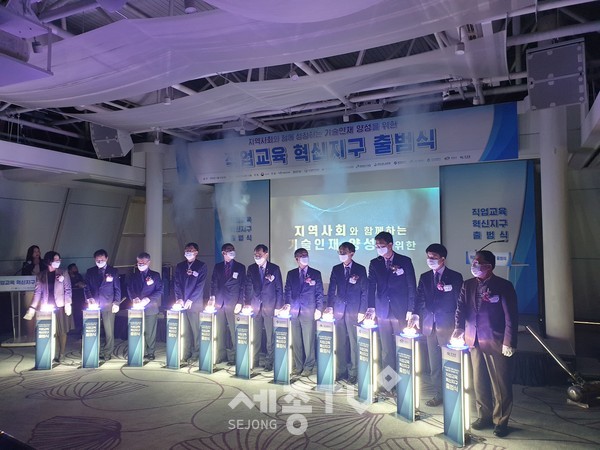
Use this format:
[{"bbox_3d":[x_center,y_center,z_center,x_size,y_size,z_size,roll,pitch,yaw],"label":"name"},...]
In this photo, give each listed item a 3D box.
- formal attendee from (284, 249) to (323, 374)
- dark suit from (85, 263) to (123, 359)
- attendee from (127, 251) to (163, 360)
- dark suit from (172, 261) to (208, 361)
[{"bbox_3d":[0.055,1.147,6.005,0.500,1.665,0.360,-1,-3,12],"label":"formal attendee"},{"bbox_3d":[-2.971,1.285,6.847,0.540,1.360,0.420,0,-2,-12],"label":"dark suit"},{"bbox_3d":[-2.384,1.225,6.895,0.510,1.620,0.420,0,-3,-7],"label":"attendee"},{"bbox_3d":[-1.683,1.262,6.900,0.500,1.479,0.360,-1,-3,5],"label":"dark suit"}]

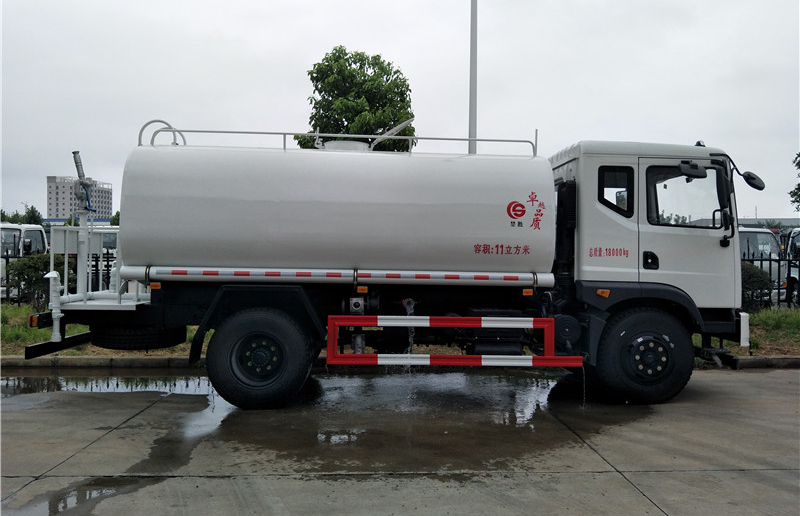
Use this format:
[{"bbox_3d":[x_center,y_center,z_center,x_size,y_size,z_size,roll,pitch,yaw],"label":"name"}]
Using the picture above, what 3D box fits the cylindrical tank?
[{"bbox_3d":[-0.635,-0.434,6.662,4.350,1.520,2.200,1,-1,-3],"label":"cylindrical tank"}]

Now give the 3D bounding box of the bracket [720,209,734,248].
[{"bbox_3d":[3.380,-0.294,5.724,0.150,0.390,0.150,1,-1,-3],"label":"bracket"}]

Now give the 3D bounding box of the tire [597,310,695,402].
[{"bbox_3d":[2.588,1.033,5.936,1.005,1.000,0.270,1,-1,-3],"label":"tire"}]

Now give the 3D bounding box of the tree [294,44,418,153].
[{"bbox_3d":[-0.918,-1.683,11.986,2.600,5.866,2.600,1,-1,-3],"label":"tree"}]

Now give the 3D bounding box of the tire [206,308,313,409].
[{"bbox_3d":[-1.395,0.984,5.563,1.005,1.000,0.270,1,-1,-3],"label":"tire"}]

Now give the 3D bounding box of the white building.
[{"bbox_3d":[-199.500,-22.700,346.700,20.000,51.000,29.000,1,-1,16],"label":"white building"}]

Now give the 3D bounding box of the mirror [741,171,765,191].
[{"bbox_3d":[3.789,-0.824,5.938,0.270,0.120,0.270,40,6,-2],"label":"mirror"}]

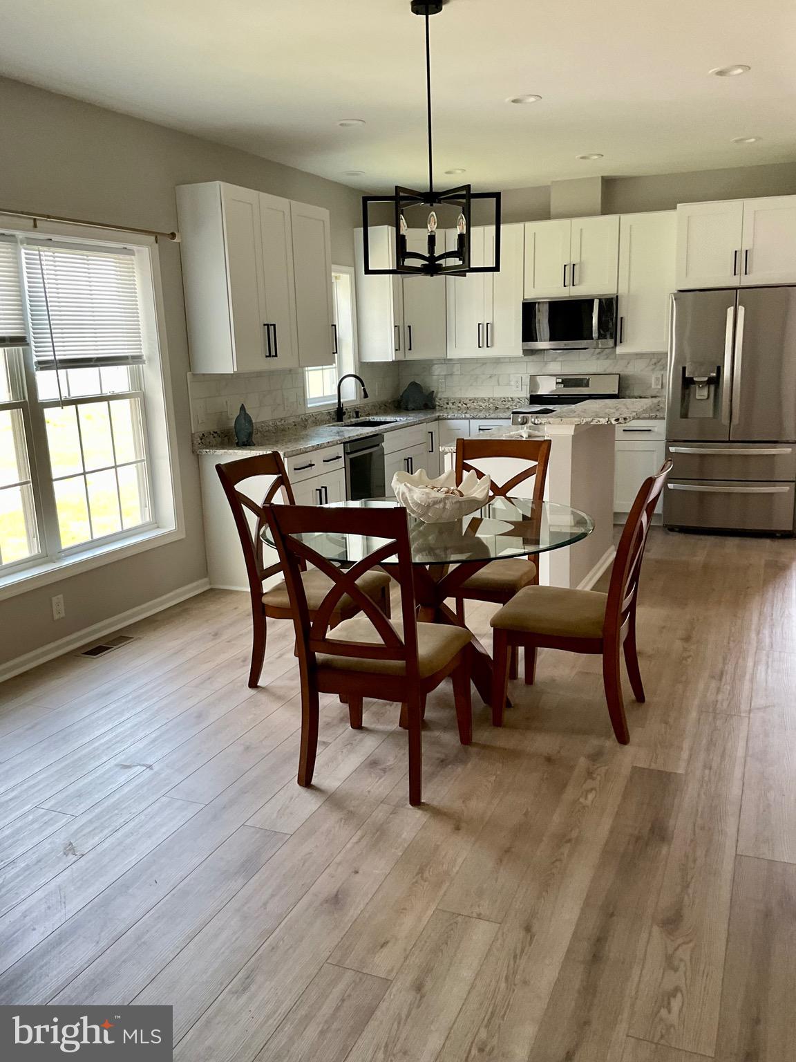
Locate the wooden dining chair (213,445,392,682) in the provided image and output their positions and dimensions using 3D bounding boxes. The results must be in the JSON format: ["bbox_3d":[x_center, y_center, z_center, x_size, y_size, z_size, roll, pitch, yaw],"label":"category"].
[{"bbox_3d":[-0.377,0.190,4.043,0.620,1.026,0.500,4,13,25],"label":"wooden dining chair"}]

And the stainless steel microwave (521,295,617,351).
[{"bbox_3d":[1.450,-1.719,7.350,0.760,0.420,0.400,4,13,23],"label":"stainless steel microwave"}]

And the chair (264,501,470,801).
[{"bbox_3d":[-0.074,0.369,3.173,0.500,1.026,0.620,3,13,20],"label":"chair"}]

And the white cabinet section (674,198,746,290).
[{"bbox_3d":[2.401,-2.155,6.790,0.453,0.600,0.603,3,13,23],"label":"white cabinet section"}]

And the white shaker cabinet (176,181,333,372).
[{"bbox_3d":[-0.868,-1.592,5.779,0.330,1.060,1.320,4,13,23],"label":"white shaker cabinet"}]

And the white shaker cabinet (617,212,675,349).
[{"bbox_3d":[2.021,-1.956,7.084,0.462,1.064,0.330,4,13,23],"label":"white shaker cabinet"}]

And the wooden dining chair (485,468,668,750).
[{"bbox_3d":[0.743,0.254,3.590,0.620,1.026,0.500,4,13,23],"label":"wooden dining chair"}]

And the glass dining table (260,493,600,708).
[{"bbox_3d":[0.156,0.342,3.886,1.385,0.765,1.385,4,13,23],"label":"glass dining table"}]

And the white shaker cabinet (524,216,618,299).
[{"bbox_3d":[1.450,-2.220,7.277,0.765,0.597,0.330,4,13,23],"label":"white shaker cabinet"}]

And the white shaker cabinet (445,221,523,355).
[{"bbox_3d":[0.788,-2.033,7.613,0.690,1.064,0.330,4,13,23],"label":"white shaker cabinet"}]

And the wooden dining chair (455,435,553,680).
[{"bbox_3d":[0.427,0.113,4.289,0.500,1.026,0.620,3,13,20],"label":"wooden dining chair"}]

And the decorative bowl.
[{"bbox_3d":[0.183,-0.159,3.888,0.420,0.200,0.330,-1,12,3],"label":"decorative bowl"}]

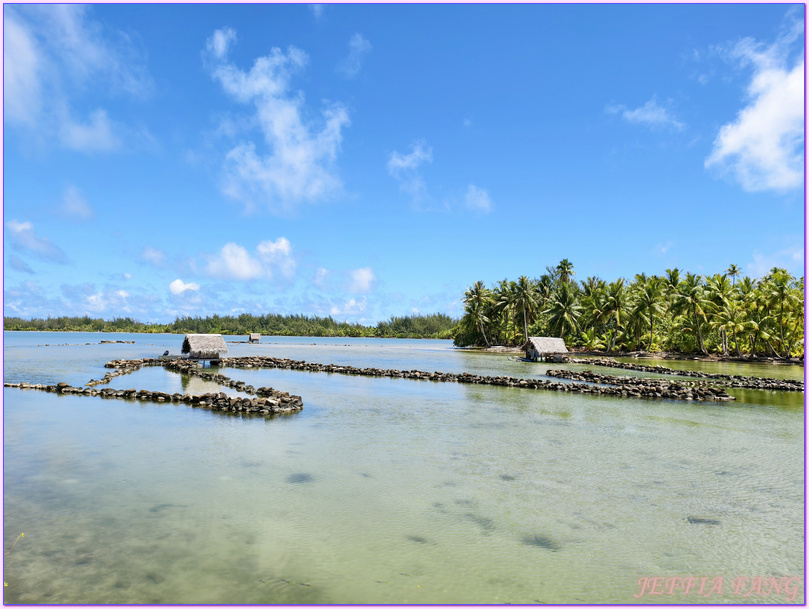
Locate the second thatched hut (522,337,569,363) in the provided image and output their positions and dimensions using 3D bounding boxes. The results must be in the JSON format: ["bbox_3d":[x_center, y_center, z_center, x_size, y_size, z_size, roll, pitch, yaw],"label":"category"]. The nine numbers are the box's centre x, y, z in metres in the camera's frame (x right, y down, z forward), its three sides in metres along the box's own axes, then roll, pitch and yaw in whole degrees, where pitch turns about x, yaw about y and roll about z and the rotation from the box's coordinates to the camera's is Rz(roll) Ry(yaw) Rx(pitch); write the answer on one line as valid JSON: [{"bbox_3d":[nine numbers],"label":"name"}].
[{"bbox_3d":[12.528,4.053,48.235,3.170,2.200,2.750,1,-3,-15],"label":"second thatched hut"}]

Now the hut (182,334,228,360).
[{"bbox_3d":[-15.040,3.237,40.689,2.650,1.920,2.400,3,-4,-38],"label":"hut"}]

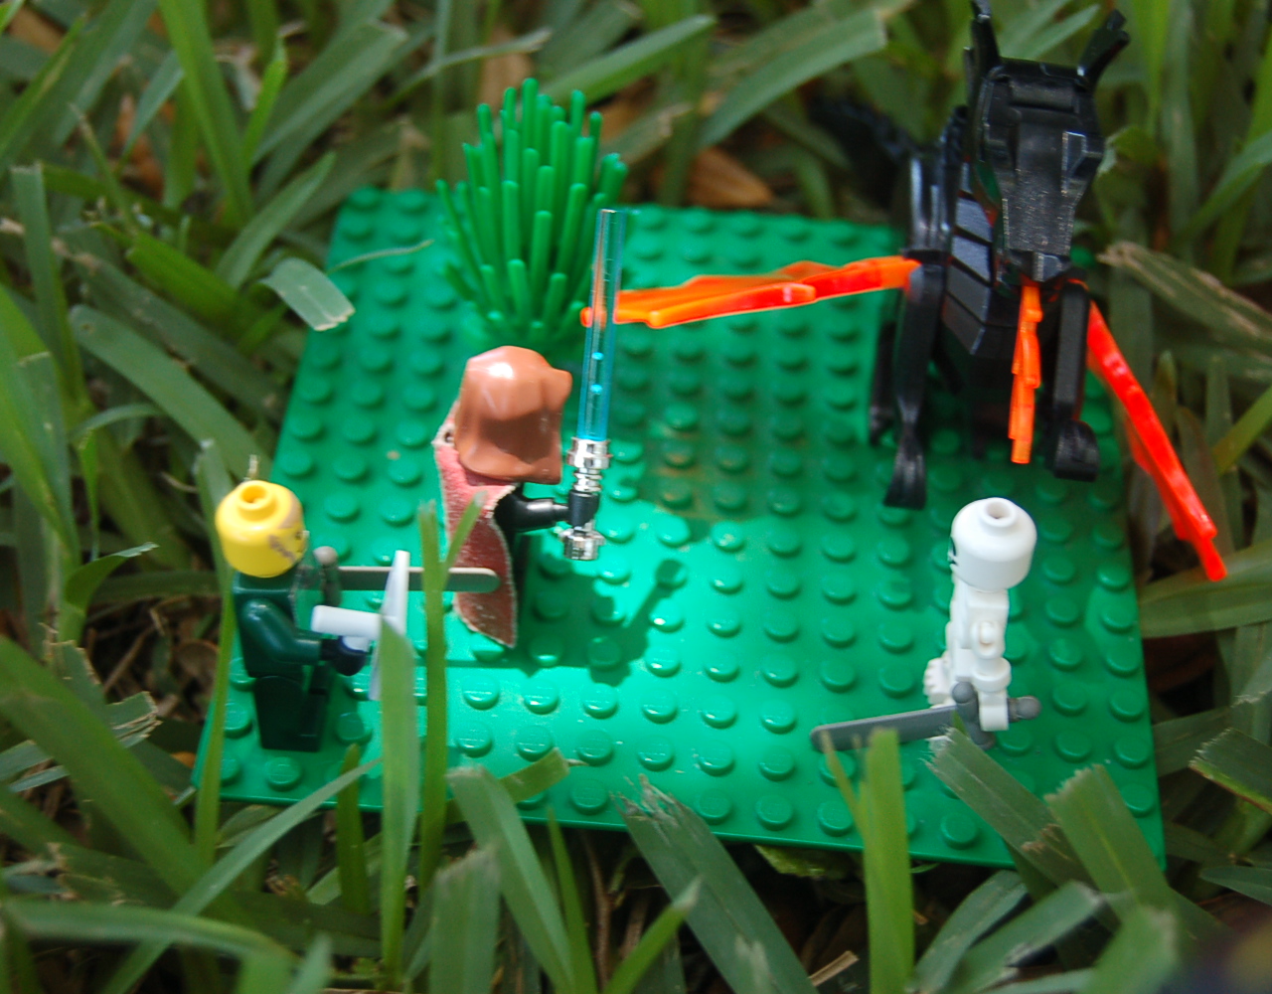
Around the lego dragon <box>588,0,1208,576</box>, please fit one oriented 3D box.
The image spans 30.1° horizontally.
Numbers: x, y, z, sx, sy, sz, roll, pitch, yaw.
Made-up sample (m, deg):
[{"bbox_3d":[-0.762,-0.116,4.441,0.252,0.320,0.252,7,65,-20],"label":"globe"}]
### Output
[{"bbox_3d":[0.032,-0.037,0.344,0.086,0.062,0.100,-3,46,-7],"label":"lego dragon"}]

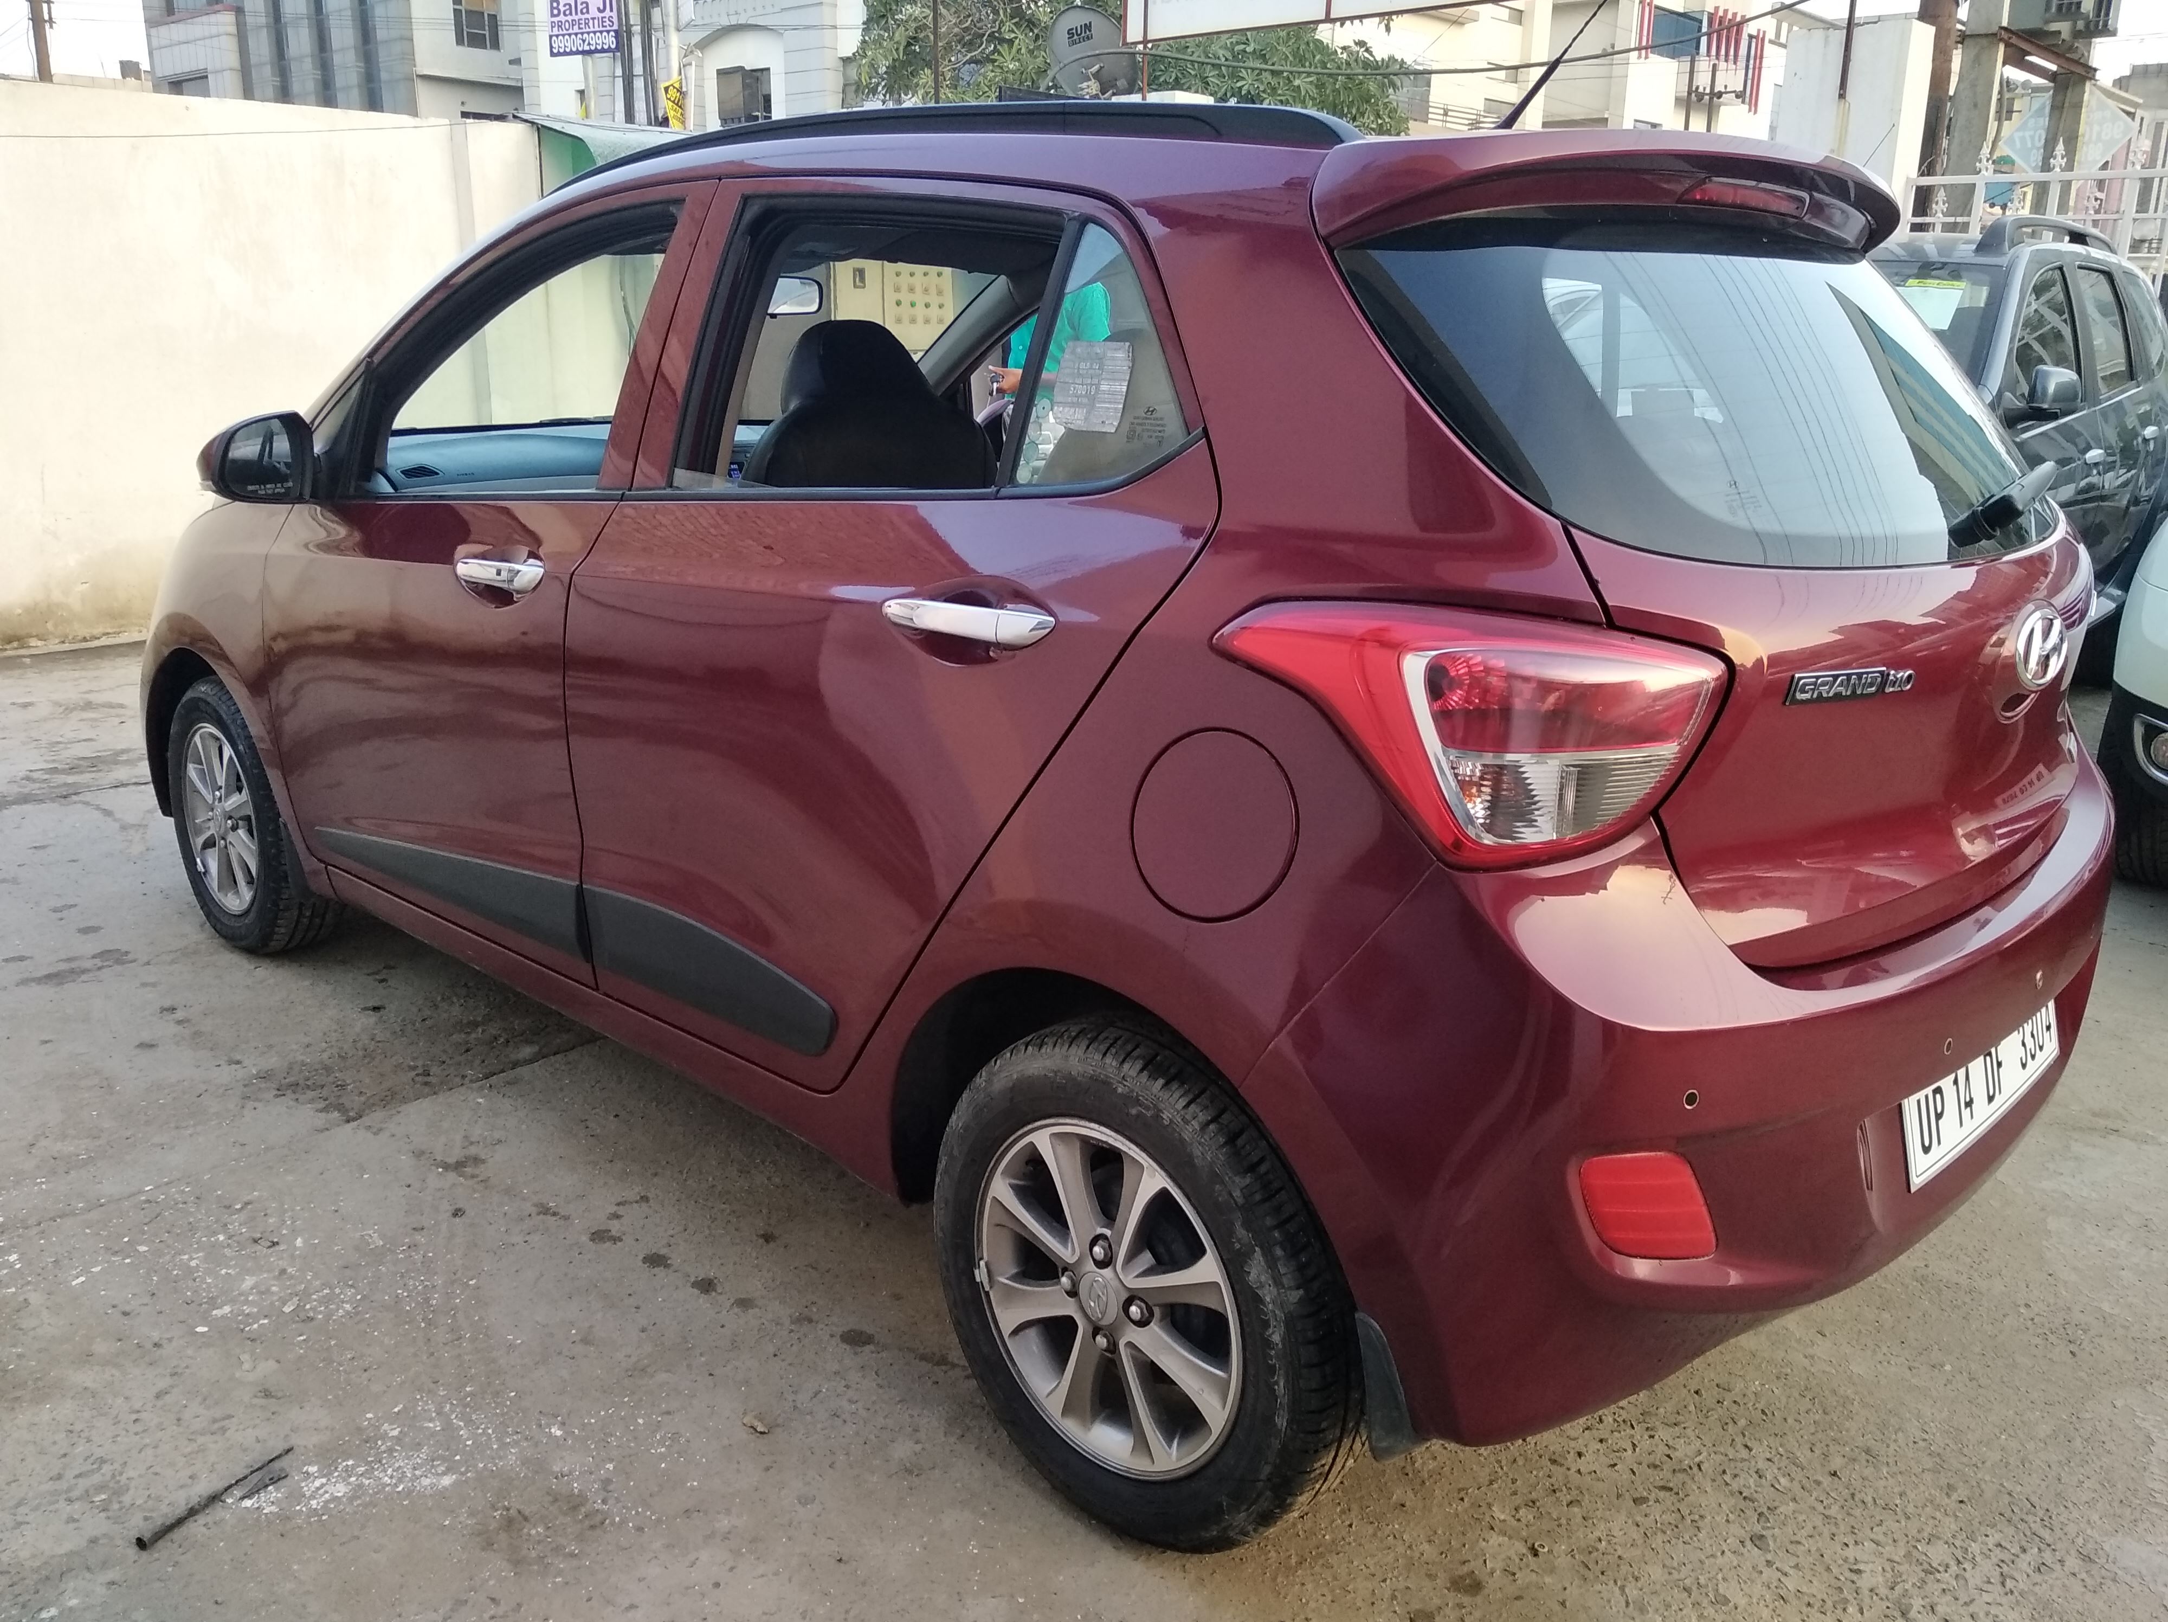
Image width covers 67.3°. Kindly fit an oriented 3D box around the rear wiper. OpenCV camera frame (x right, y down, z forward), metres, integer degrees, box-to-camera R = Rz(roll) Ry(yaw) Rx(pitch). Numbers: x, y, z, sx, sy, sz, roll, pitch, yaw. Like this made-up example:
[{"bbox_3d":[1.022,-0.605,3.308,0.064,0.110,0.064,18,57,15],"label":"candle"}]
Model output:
[{"bbox_3d":[1.057,-0.352,1.875,0.090,0.100,0.350,16,19,41],"label":"rear wiper"}]

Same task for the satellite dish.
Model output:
[{"bbox_3d":[0.091,-4.545,9.858,0.620,0.660,0.250,-4,1,-28],"label":"satellite dish"}]

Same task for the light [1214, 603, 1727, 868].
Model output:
[{"bbox_3d":[0.361,-0.078,1.514,0.385,0.220,0.300,16,19,41],"label":"light"}]

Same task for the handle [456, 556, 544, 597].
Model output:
[{"bbox_3d":[-0.862,-0.335,2.373,0.230,0.045,0.060,16,19,41],"label":"handle"}]

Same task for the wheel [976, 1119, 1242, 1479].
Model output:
[{"bbox_3d":[0.066,0.500,1.753,0.386,0.386,0.145,16,19,41],"label":"wheel"}]

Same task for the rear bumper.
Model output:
[{"bbox_3d":[0.859,0.229,1.977,0.435,0.585,1.620,16,19,41],"label":"rear bumper"}]

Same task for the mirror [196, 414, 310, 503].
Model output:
[{"bbox_3d":[-1.316,-0.565,2.600,0.150,0.138,0.180,16,19,41],"label":"mirror"}]

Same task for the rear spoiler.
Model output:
[{"bbox_3d":[0.701,-0.704,1.949,0.265,0.170,1.140,16,19,41],"label":"rear spoiler"}]

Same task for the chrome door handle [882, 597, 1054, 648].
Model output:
[{"bbox_3d":[-0.126,-0.193,1.677,0.230,0.048,0.060,16,19,41],"label":"chrome door handle"}]

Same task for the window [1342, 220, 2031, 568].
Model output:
[{"bbox_3d":[0.786,-0.493,1.907,1.240,0.460,0.150,-11,-15,-45],"label":"window"}]

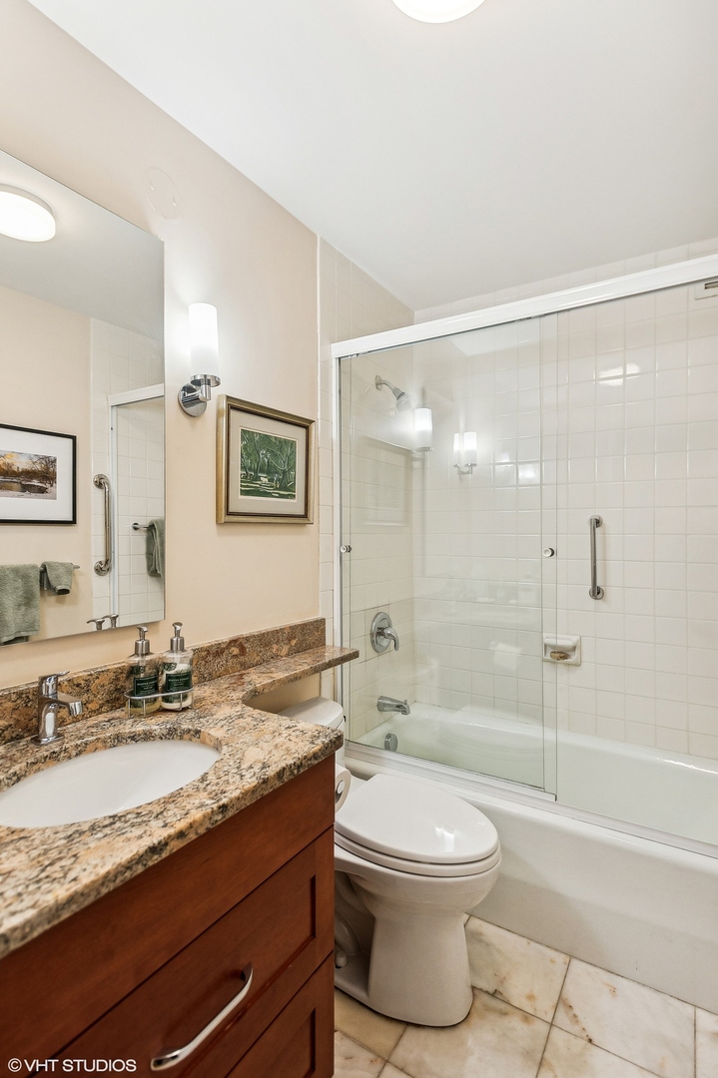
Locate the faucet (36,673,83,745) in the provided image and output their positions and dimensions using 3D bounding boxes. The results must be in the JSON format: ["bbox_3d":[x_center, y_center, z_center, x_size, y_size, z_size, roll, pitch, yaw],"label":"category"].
[{"bbox_3d":[-0.601,0.333,1.017,0.133,0.150,0.050,0,0,32],"label":"faucet"}]

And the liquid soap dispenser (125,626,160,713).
[{"bbox_3d":[-0.515,0.303,1.203,0.073,0.200,0.076,0,0,-41],"label":"liquid soap dispenser"}]

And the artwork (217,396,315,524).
[{"bbox_3d":[-0.290,-0.235,1.667,0.036,0.371,0.428,0,0,32],"label":"artwork"}]

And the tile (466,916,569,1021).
[{"bbox_3d":[0.425,1.239,1.478,0.306,0.010,0.255,0,0,32],"label":"tile"}]

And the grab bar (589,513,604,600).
[{"bbox_3d":[0.986,0.078,2.124,0.058,0.355,0.066,0,0,32],"label":"grab bar"}]

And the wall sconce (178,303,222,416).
[{"bbox_3d":[-0.423,-0.482,1.388,0.108,0.290,0.095,0,0,32],"label":"wall sconce"}]

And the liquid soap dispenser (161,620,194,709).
[{"bbox_3d":[-0.446,0.303,1.240,0.073,0.200,0.076,0,0,-26],"label":"liquid soap dispenser"}]

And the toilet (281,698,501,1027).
[{"bbox_3d":[0.063,0.906,1.543,0.735,0.656,0.400,0,0,32],"label":"toilet"}]

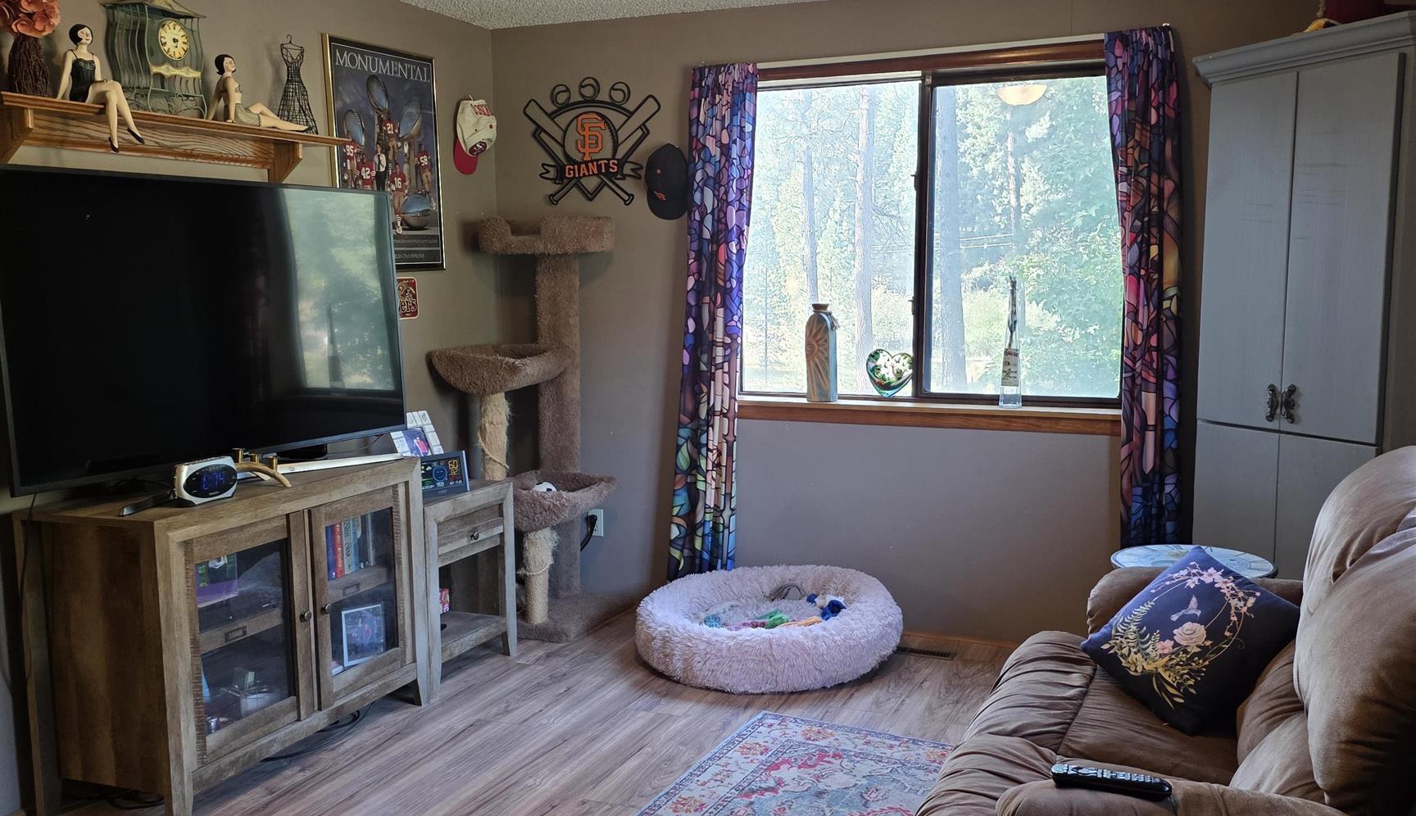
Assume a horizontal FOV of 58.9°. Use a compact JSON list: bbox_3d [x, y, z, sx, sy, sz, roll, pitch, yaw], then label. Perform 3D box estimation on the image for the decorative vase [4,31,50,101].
[{"bbox_3d":[-1.667,-0.836,3.076,0.099,0.159,0.099,2,7,22],"label":"decorative vase"}]

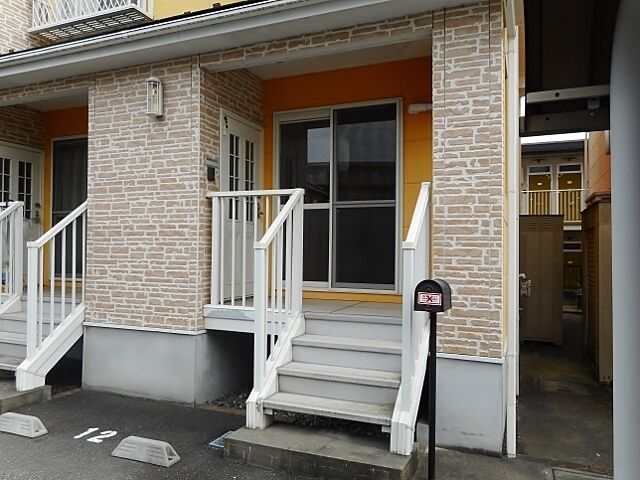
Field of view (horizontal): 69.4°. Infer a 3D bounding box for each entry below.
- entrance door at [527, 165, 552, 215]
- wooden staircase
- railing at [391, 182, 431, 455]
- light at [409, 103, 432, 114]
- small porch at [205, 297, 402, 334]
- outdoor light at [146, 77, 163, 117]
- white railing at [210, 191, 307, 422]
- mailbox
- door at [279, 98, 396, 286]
[{"bbox_3d":[7.766,-1.587,16.300,0.860,2.130,0.100,0,-1,22],"label":"entrance door"},{"bbox_3d":[0.181,1.010,3.700,1.013,0.707,0.823,0,-1,22],"label":"wooden staircase"},{"bbox_3d":[0.690,0.478,3.465,0.161,1.933,0.794,0,-1,22],"label":"railing"},{"bbox_3d":[1.067,-1.374,4.820,0.300,0.105,0.130,0,-1,22],"label":"light"},{"bbox_3d":[0.091,0.779,4.652,2.136,0.234,1.096,0,-1,22],"label":"small porch"},{"bbox_3d":[-1.610,-1.420,4.544,0.140,0.375,0.120,0,-1,22],"label":"outdoor light"},{"bbox_3d":[-0.754,0.479,4.053,1.007,1.933,0.805,0,-1,22],"label":"white railing"},{"bbox_3d":[0.691,0.328,2.808,0.175,0.187,0.240,0,-1,26],"label":"mailbox"},{"bbox_3d":[0.158,-0.466,5.223,1.499,2.072,0.090,0,-1,22],"label":"door"}]

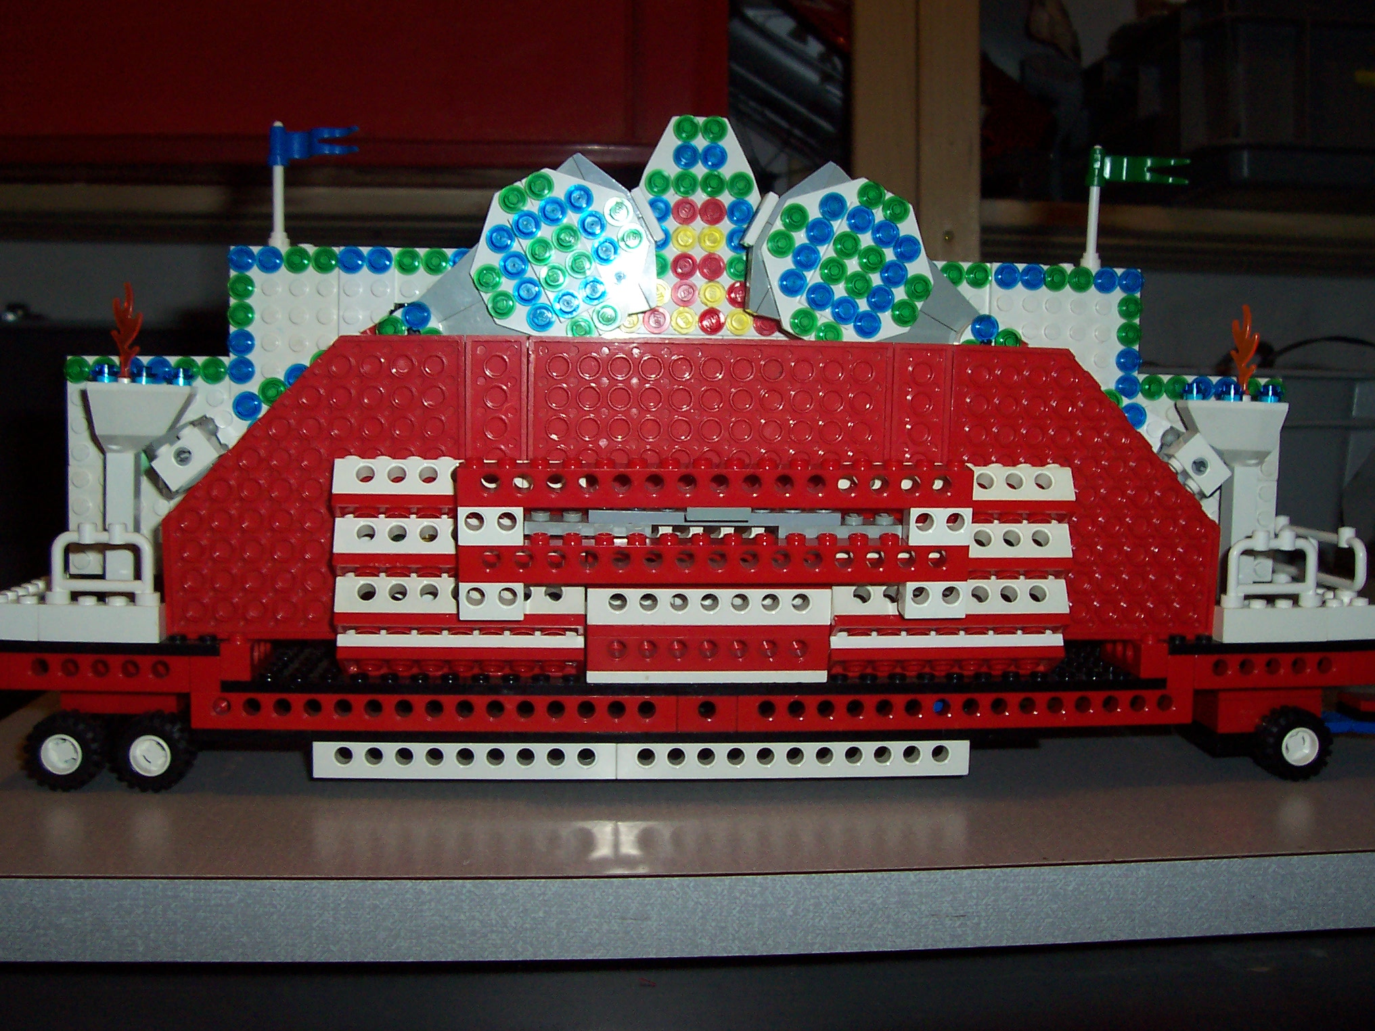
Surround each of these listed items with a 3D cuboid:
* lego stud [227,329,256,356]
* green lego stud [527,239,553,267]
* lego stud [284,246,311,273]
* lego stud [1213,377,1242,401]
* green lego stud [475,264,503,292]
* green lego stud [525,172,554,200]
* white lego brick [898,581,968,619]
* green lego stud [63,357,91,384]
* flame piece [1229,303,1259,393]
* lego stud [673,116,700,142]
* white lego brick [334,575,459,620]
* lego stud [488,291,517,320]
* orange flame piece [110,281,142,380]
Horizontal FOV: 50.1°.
[{"bbox_3d":[-0.128,-0.050,0.423,0.008,0.008,0.005,1,4,-5],"label":"lego stud"},{"bbox_3d":[-0.040,-0.071,0.397,0.008,0.008,0.005,0,8,-5],"label":"green lego stud"},{"bbox_3d":[-0.113,-0.074,0.425,0.008,0.008,0.005,0,4,-5],"label":"lego stud"},{"bbox_3d":[0.162,-0.037,0.440,0.008,0.005,0.008,0,4,-5],"label":"lego stud"},{"bbox_3d":[-0.054,-0.065,0.402,0.008,0.008,0.005,0,9,-4],"label":"green lego stud"},{"bbox_3d":[-0.040,-0.088,0.394,0.008,0.008,0.005,0,8,-5],"label":"green lego stud"},{"bbox_3d":[0.063,0.020,0.377,0.016,0.010,0.008,0,14,-5],"label":"white lego brick"},{"bbox_3d":[-0.174,-0.042,0.420,0.008,0.008,0.005,0,5,-5],"label":"green lego stud"},{"bbox_3d":[0.159,-0.047,0.420,0.009,0.027,0.004,0,6,-5],"label":"flame piece"},{"bbox_3d":[0.000,-0.112,0.425,0.008,0.008,0.005,0,4,-5],"label":"lego stud"},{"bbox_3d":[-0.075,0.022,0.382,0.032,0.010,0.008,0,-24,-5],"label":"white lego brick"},{"bbox_3d":[-0.051,-0.057,0.401,0.008,0.008,0.005,1,5,-2],"label":"lego stud"},{"bbox_3d":[-0.154,-0.050,0.403,0.009,0.028,0.004,1,4,-5],"label":"orange flame piece"}]

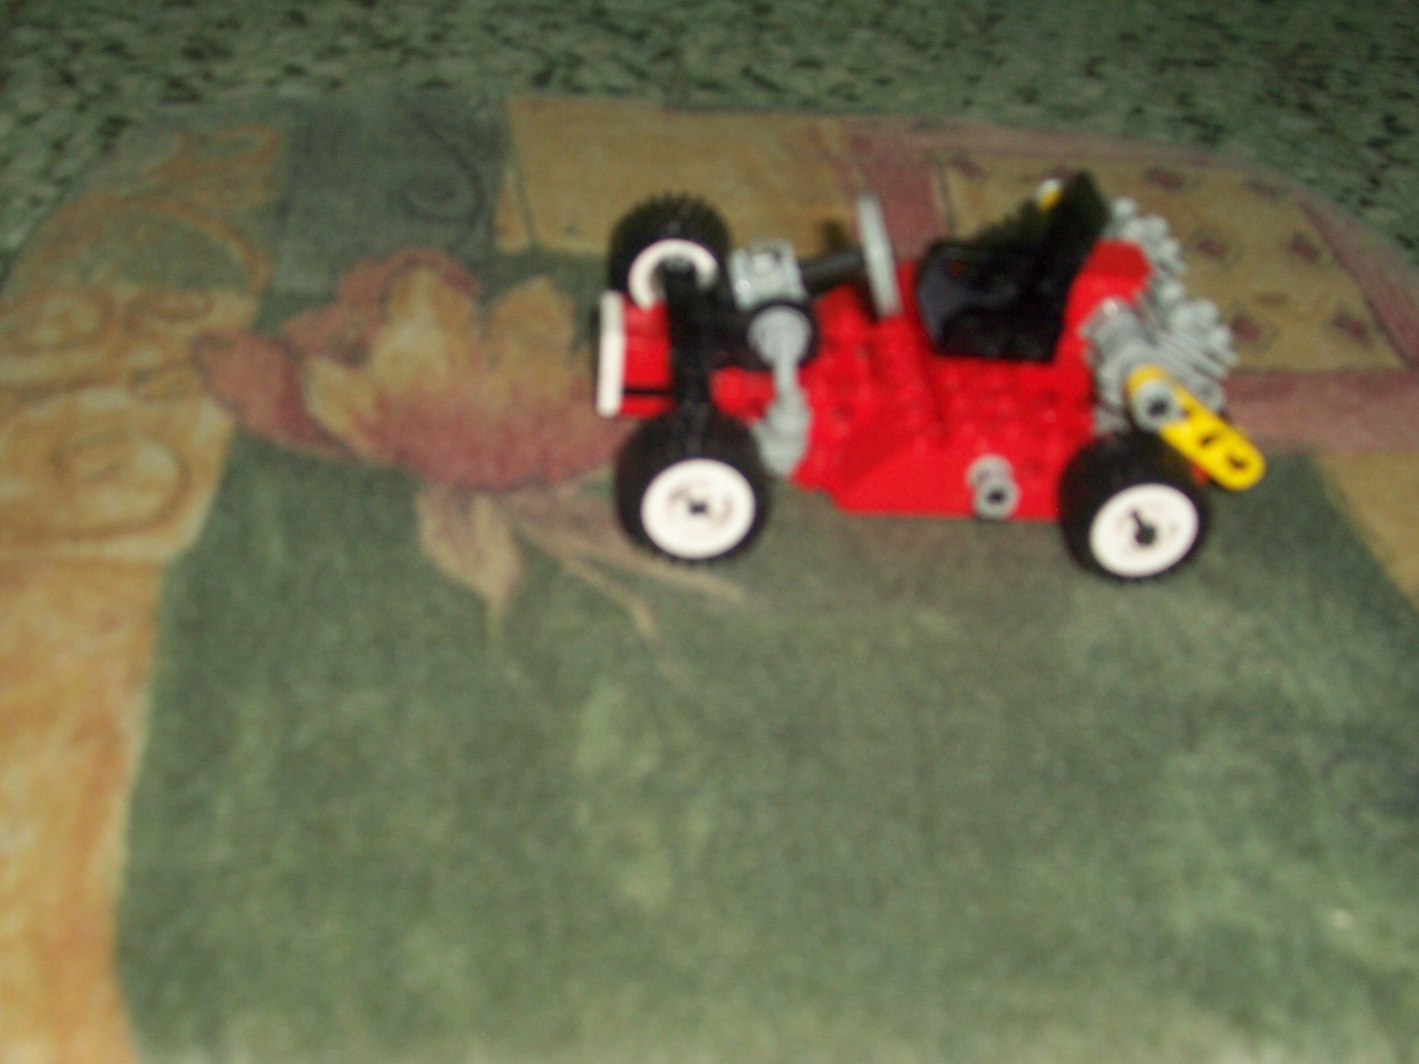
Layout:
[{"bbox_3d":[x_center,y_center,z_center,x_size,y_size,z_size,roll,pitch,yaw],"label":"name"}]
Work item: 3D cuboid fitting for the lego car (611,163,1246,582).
[{"bbox_3d":[0.036,-0.038,0.299,0.109,0.050,0.088,3,37,-5],"label":"lego car"}]

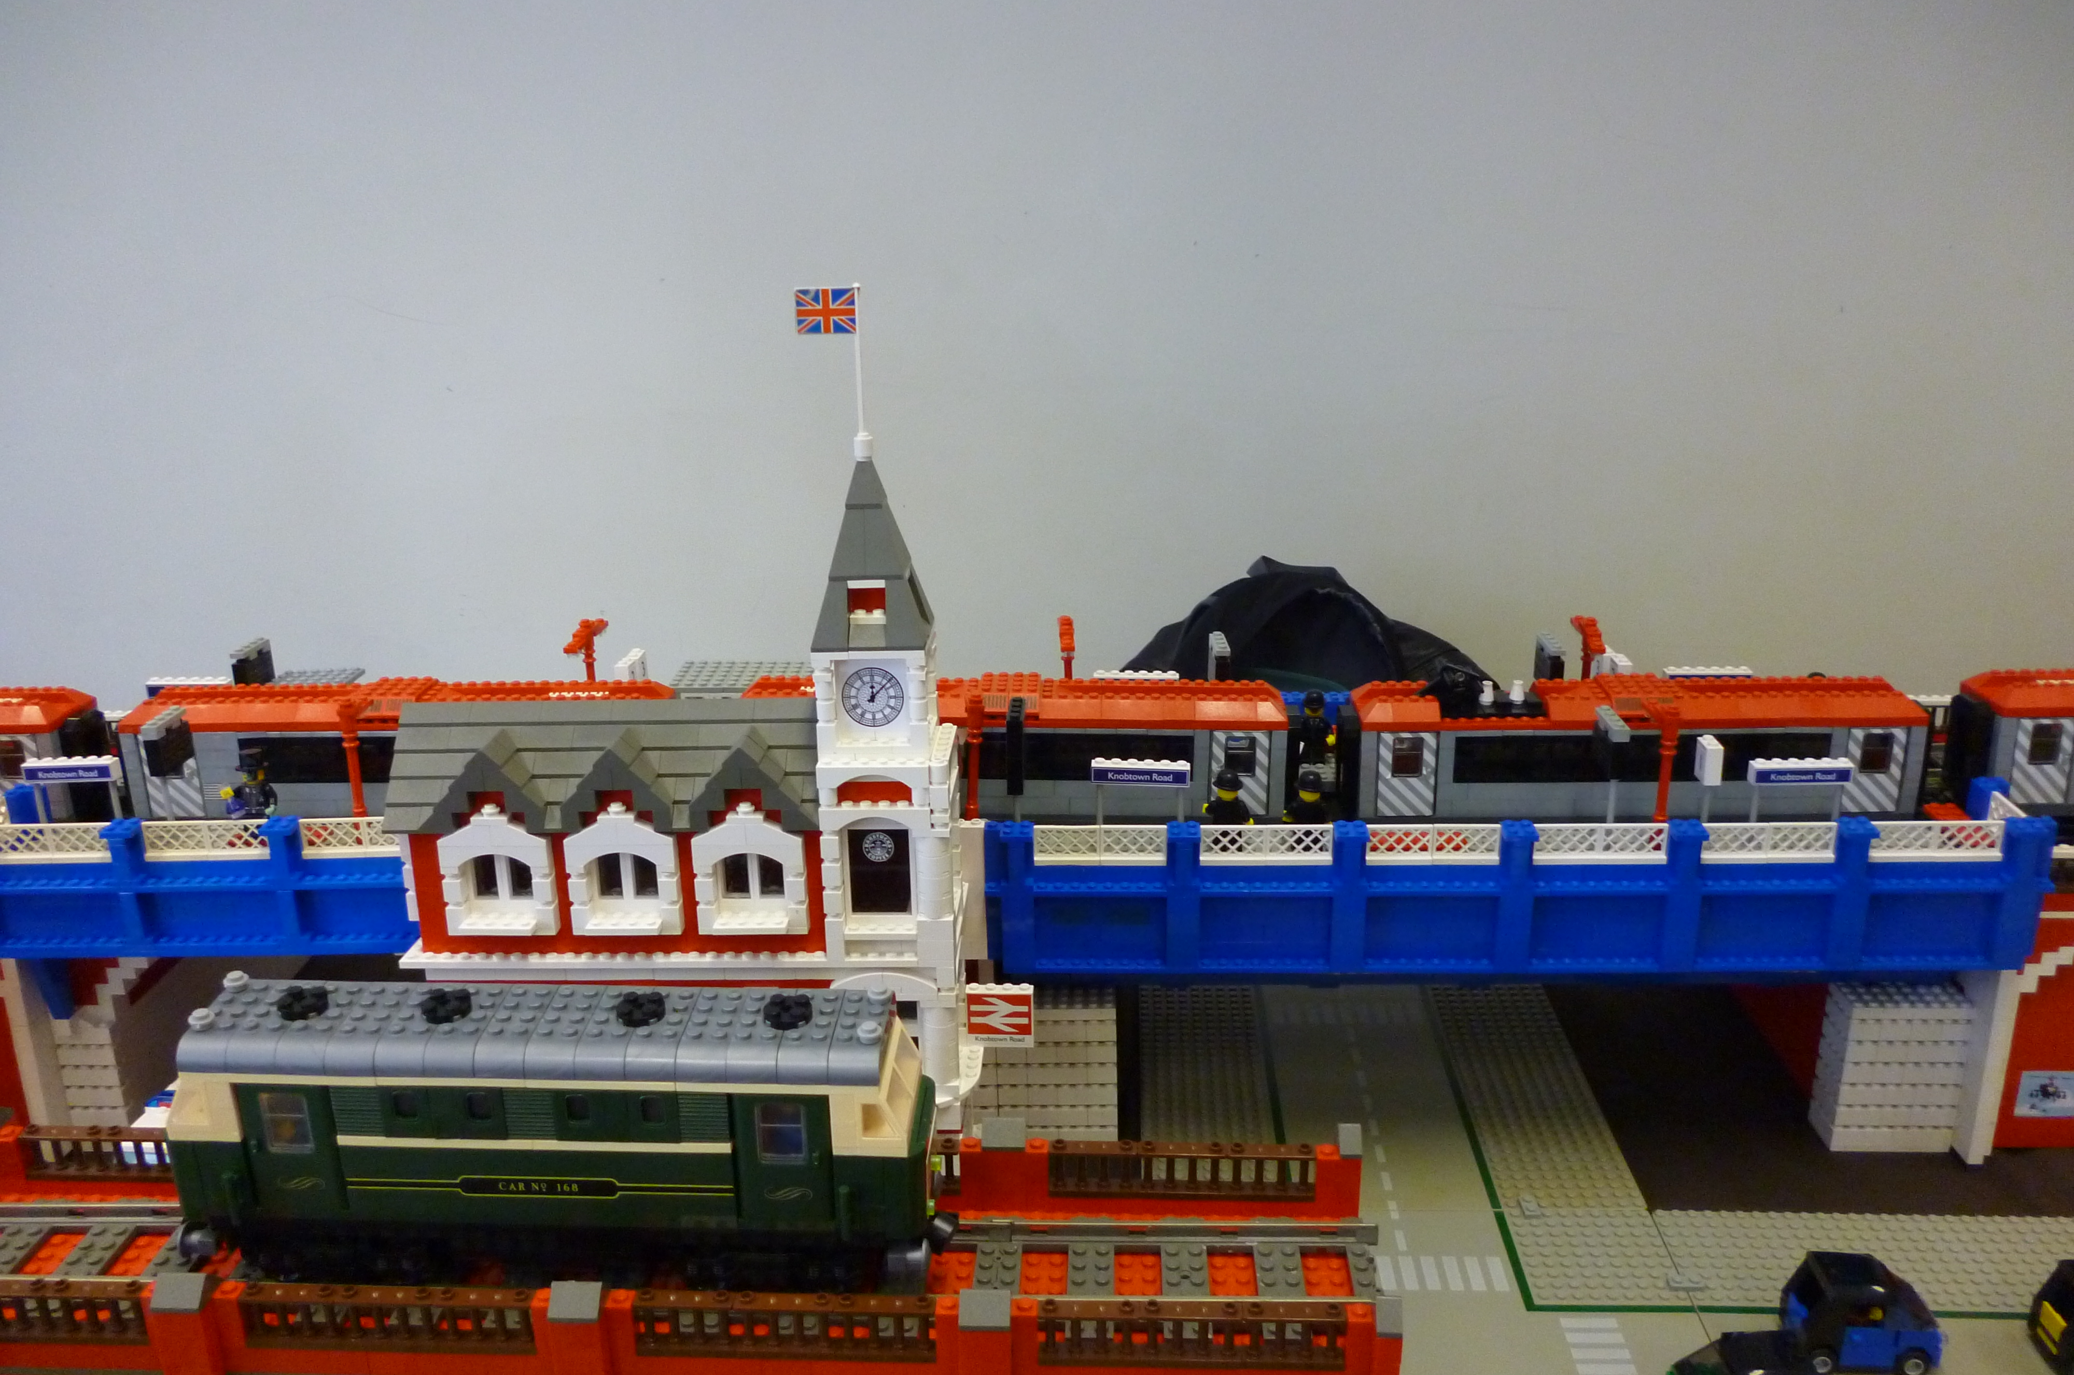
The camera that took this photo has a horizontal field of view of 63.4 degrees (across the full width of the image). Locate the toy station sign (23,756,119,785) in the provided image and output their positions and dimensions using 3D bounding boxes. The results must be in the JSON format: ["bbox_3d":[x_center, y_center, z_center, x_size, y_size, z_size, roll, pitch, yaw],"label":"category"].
[{"bbox_3d":[-0.512,0.043,0.890,0.048,0.011,0.008,0,18,1],"label":"toy station sign"}]

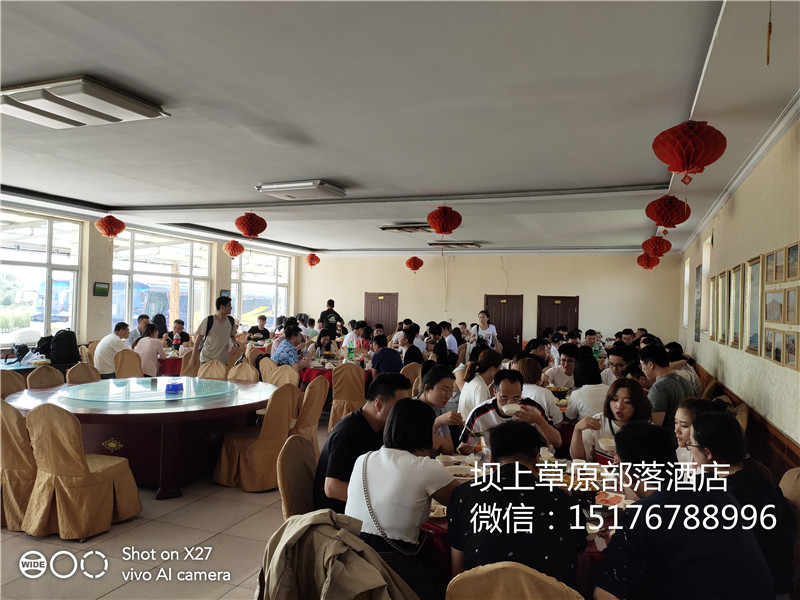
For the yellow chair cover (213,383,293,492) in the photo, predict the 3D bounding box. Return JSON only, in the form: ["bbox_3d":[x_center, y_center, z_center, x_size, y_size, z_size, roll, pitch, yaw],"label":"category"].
[{"bbox_3d":[-1.323,1.242,5.071,0.600,0.940,0.460,2,0,19],"label":"yellow chair cover"}]

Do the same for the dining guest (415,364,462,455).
[{"bbox_3d":[0.250,1.089,3.450,0.500,1.290,0.750,2,0,-43],"label":"dining guest"}]

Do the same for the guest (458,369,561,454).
[{"bbox_3d":[0.659,1.065,3.200,0.580,1.280,0.720,2,-1,-5],"label":"guest"}]

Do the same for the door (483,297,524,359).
[{"bbox_3d":[2.644,0.926,13.656,0.982,2.093,0.120,2,-1,24],"label":"door"}]

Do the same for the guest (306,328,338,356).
[{"bbox_3d":[-1.250,1.116,8.800,0.520,1.240,0.750,2,-1,-6],"label":"guest"}]

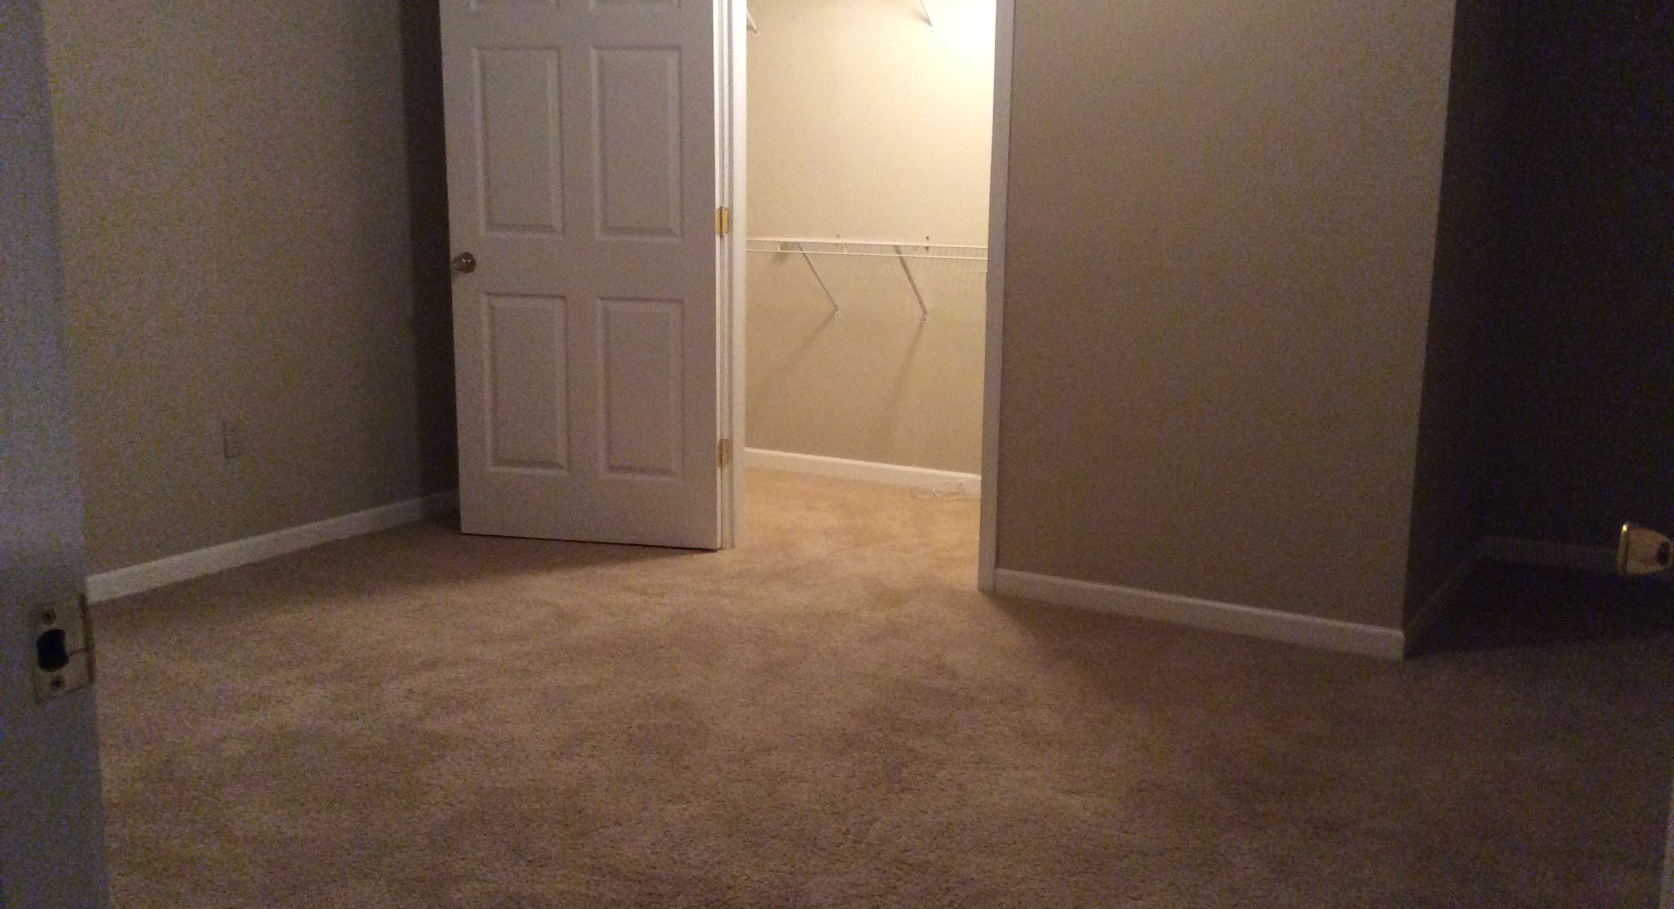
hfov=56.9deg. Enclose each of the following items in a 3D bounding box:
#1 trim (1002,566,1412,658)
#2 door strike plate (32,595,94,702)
[{"bbox_3d":[0.960,0.426,4.228,1.152,0.073,0.014,7,12,32],"label":"trim"},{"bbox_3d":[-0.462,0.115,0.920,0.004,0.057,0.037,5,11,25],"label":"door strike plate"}]

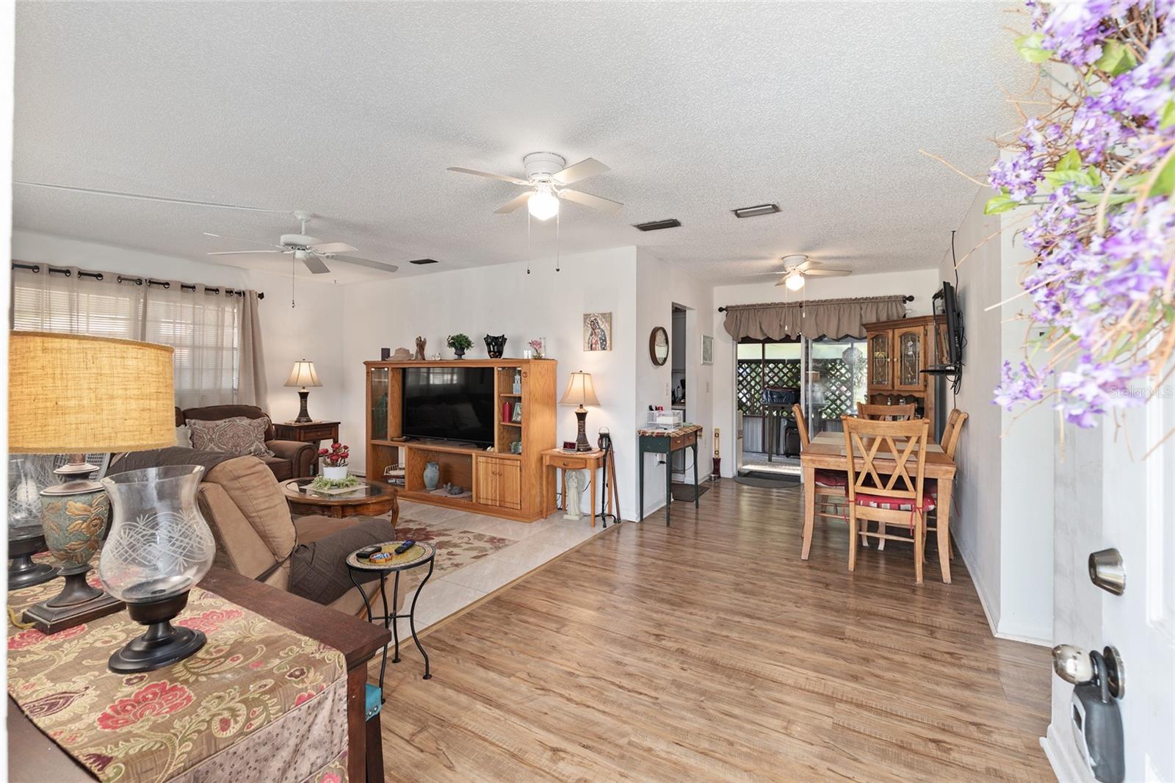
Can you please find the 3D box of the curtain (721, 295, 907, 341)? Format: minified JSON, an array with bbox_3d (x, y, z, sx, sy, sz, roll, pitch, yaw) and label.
[{"bbox_3d":[2.515,-0.810,5.614,1.930,0.400,0.120,1,2,31],"label":"curtain"}]

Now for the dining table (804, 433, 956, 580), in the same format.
[{"bbox_3d":[2.264,0.795,3.873,0.885,0.755,1.470,1,2,31],"label":"dining table"}]

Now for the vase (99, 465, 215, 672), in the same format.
[{"bbox_3d":[-0.864,0.349,0.981,0.173,0.357,0.173,1,2,31],"label":"vase"}]

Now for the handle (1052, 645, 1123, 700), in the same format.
[{"bbox_3d":[0.722,0.397,0.705,0.070,0.067,0.067,1,2,31],"label":"handle"}]

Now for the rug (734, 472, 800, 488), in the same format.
[{"bbox_3d":[2.204,1.091,5.980,0.820,0.015,0.620,1,2,31],"label":"rug"}]

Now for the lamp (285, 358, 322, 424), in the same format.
[{"bbox_3d":[-3.249,-0.005,5.600,0.375,0.720,0.375,1,2,31],"label":"lamp"}]

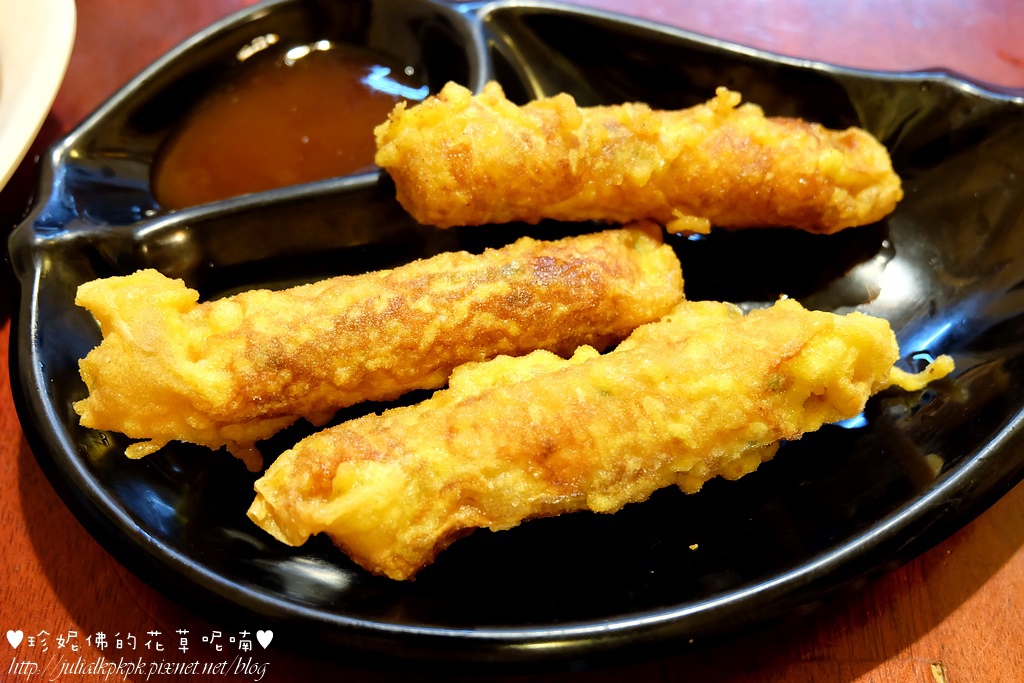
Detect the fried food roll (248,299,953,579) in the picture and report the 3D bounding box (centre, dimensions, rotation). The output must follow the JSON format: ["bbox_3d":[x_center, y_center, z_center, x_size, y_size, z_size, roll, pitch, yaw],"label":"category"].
[{"bbox_3d":[0.018,0.016,0.204,0.126,0.028,0.033,-12,47,-11],"label":"fried food roll"}]

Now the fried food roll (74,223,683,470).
[{"bbox_3d":[-0.025,-0.006,0.225,0.124,0.028,0.031,-9,47,-9],"label":"fried food roll"}]

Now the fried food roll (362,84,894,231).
[{"bbox_3d":[0.030,-0.041,0.259,0.123,0.028,0.030,3,46,3],"label":"fried food roll"}]

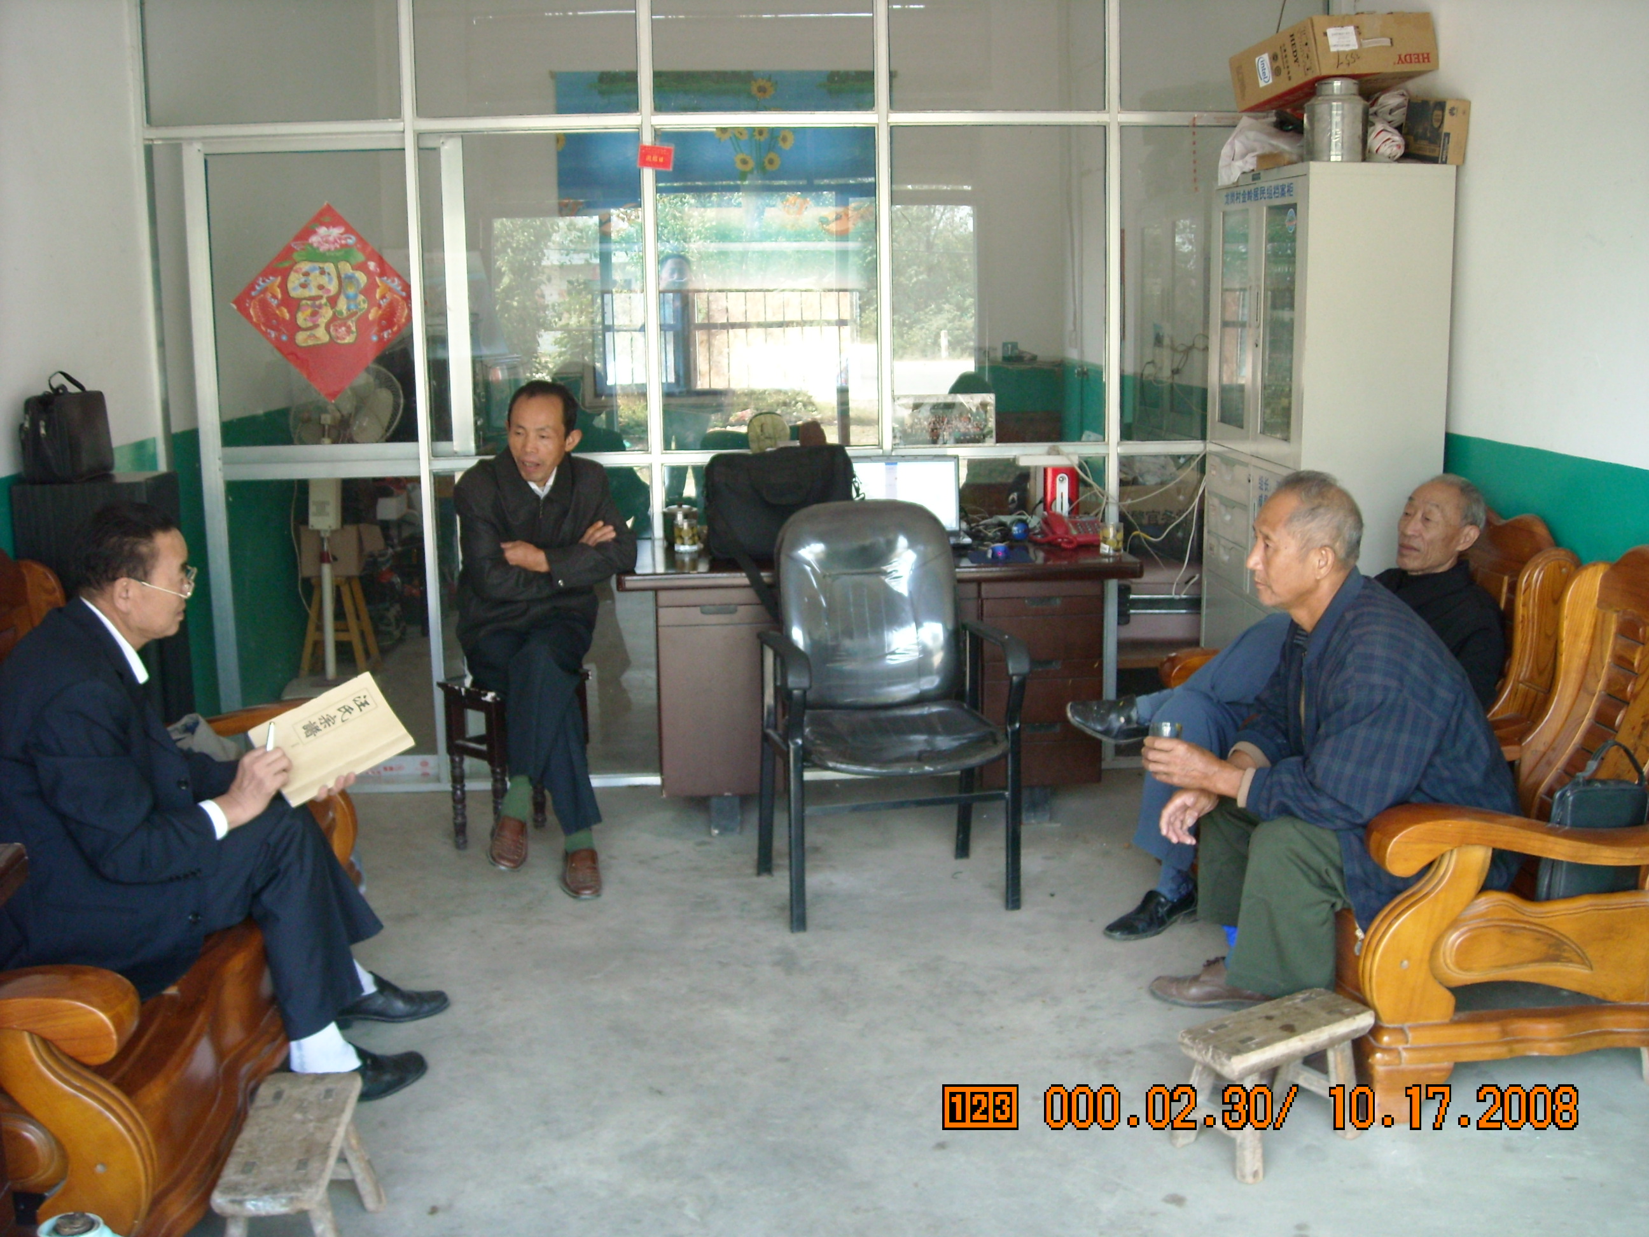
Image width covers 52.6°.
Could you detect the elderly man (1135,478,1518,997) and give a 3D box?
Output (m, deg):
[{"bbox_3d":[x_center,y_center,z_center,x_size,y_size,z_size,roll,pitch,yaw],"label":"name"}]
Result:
[{"bbox_3d":[1.021,0.273,3.344,0.740,1.130,0.520,-1,10,-2],"label":"elderly man"}]

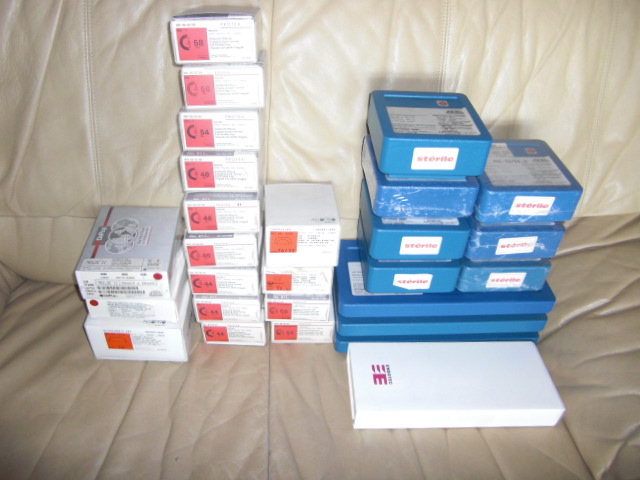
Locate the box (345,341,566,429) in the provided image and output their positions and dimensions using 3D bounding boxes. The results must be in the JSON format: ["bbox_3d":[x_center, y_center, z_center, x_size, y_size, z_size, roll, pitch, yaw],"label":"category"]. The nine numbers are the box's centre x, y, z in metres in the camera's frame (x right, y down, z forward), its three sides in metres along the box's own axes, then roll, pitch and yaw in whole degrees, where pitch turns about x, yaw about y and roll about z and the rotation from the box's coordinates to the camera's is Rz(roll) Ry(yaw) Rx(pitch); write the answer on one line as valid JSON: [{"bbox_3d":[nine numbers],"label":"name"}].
[{"bbox_3d":[0.185,0.205,0.741,0.280,0.042,0.113,0,40,-3],"label":"box"}]

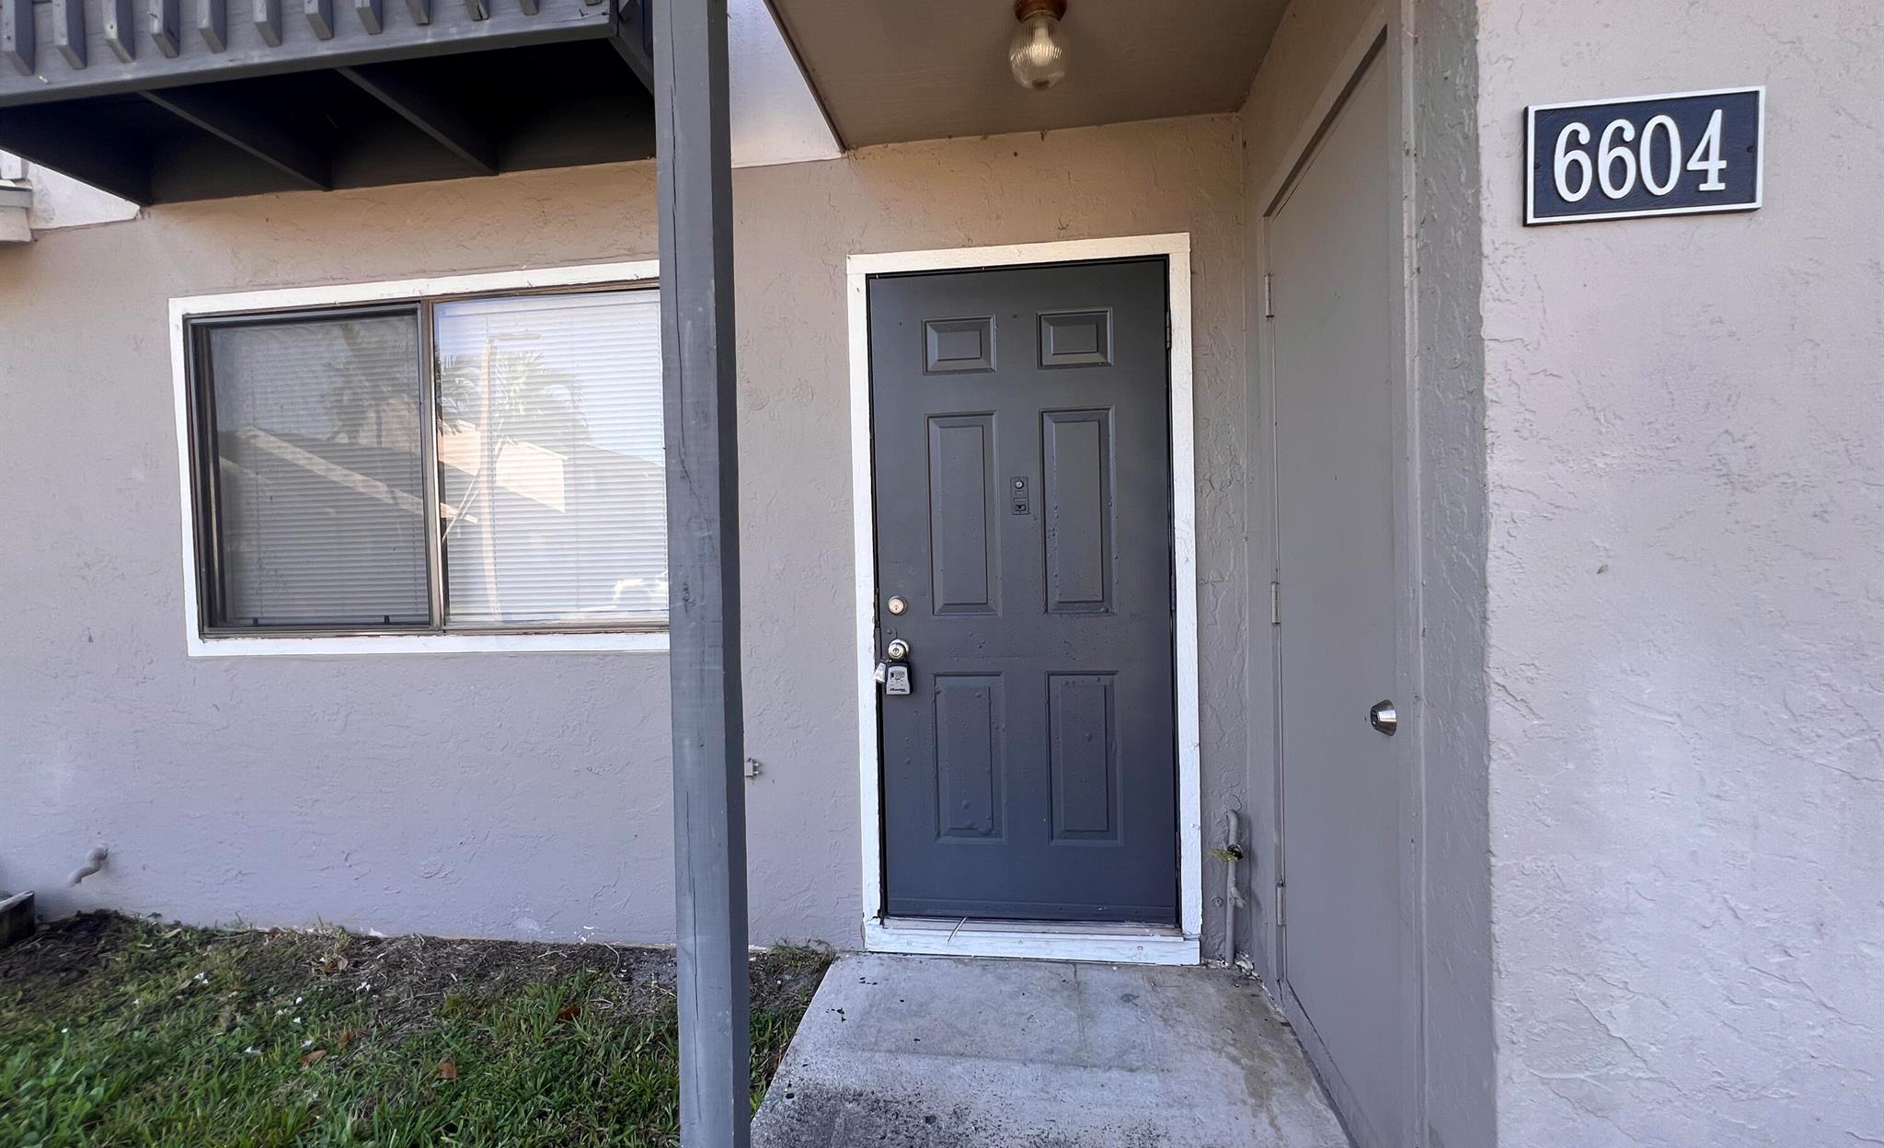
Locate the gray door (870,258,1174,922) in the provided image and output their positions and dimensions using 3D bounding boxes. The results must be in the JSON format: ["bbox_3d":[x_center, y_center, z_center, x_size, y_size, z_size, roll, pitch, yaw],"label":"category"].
[{"bbox_3d":[0.253,0.068,2.245,0.915,2.040,0.050,-1,0,7],"label":"gray door"}]

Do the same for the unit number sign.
[{"bbox_3d":[0.976,-0.578,0.985,0.295,0.165,0.012,-1,0,7],"label":"unit number sign"}]

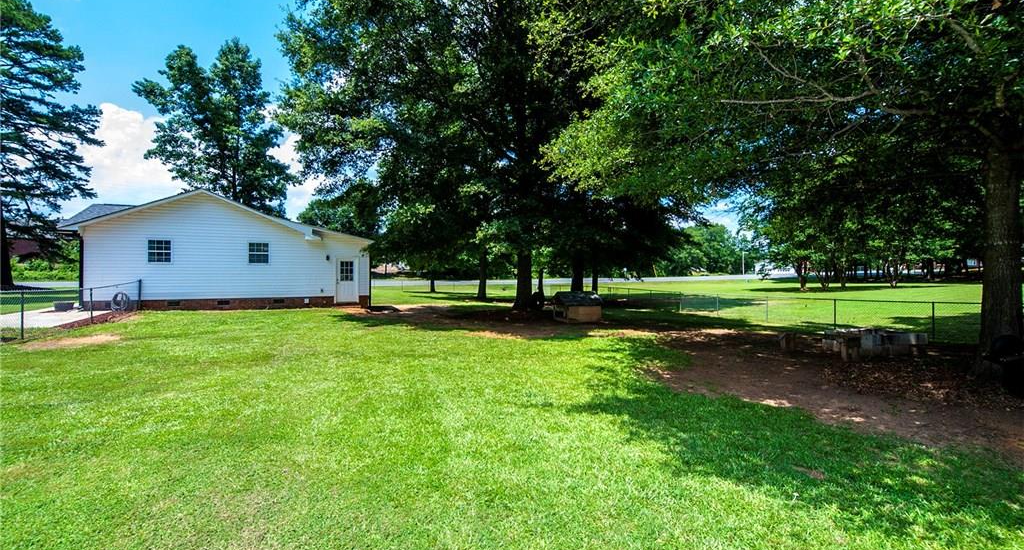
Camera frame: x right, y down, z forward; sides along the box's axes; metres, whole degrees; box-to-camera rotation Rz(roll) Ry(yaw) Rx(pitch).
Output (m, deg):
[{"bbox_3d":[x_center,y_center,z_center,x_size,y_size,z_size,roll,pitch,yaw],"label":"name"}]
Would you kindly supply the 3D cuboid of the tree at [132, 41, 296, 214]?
[{"bbox_3d":[-23.700,-8.800,33.000,11.000,20.200,11.000,0,0,-35],"label":"tree"}]

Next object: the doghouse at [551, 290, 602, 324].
[{"bbox_3d":[2.370,1.160,15.100,1.450,1.030,1.300,0,0,-18],"label":"doghouse"}]

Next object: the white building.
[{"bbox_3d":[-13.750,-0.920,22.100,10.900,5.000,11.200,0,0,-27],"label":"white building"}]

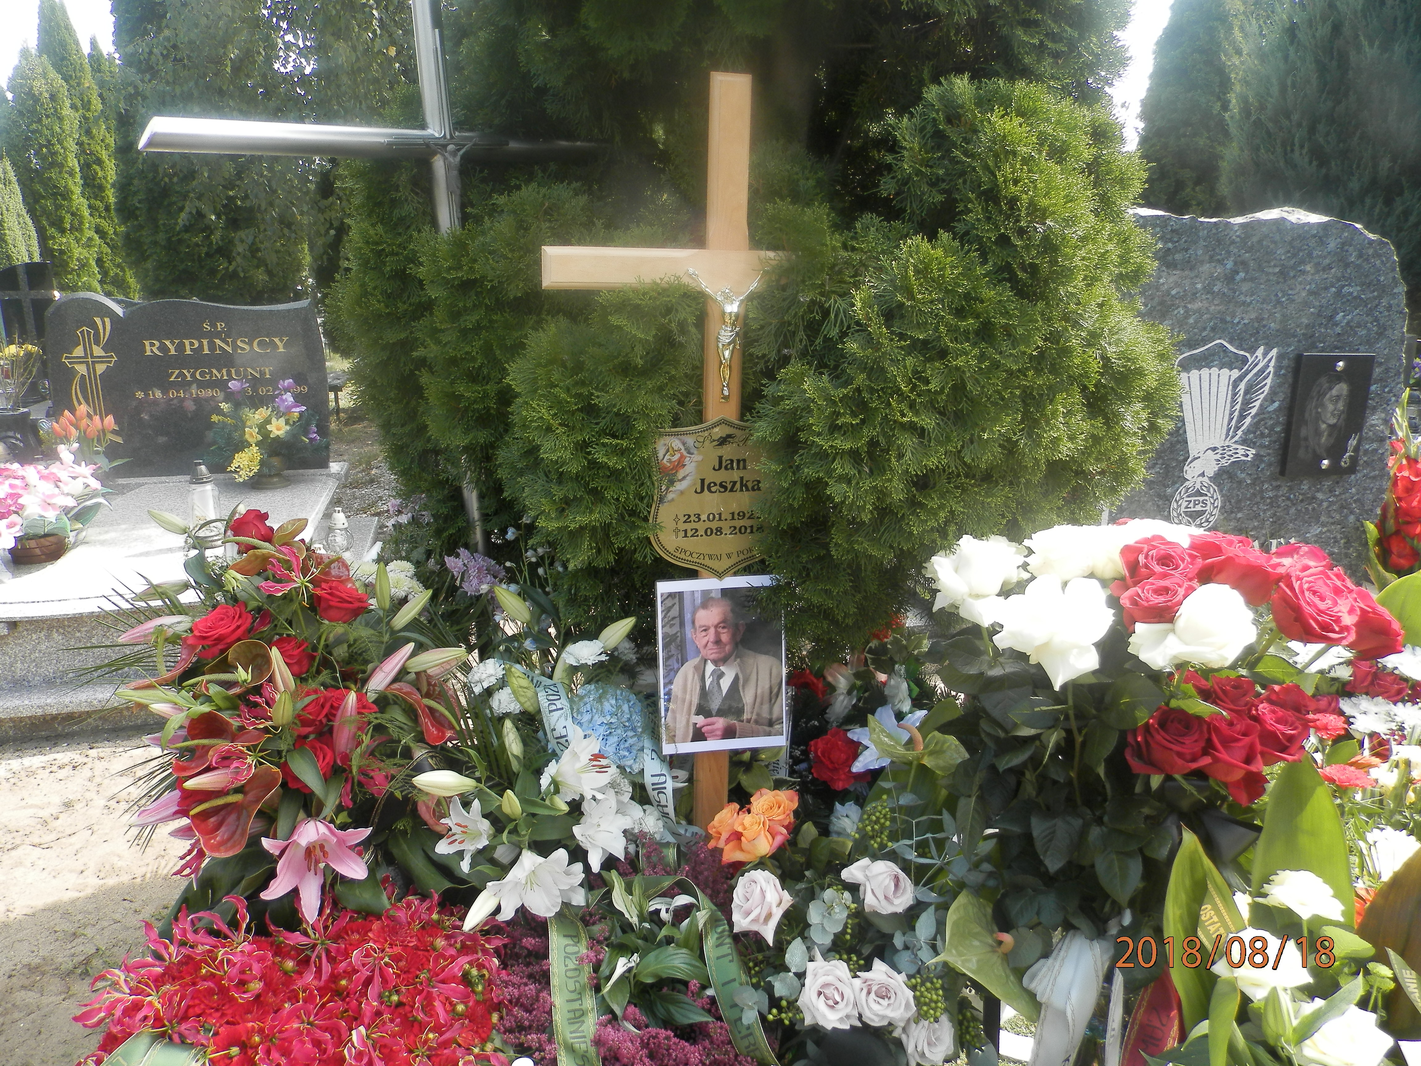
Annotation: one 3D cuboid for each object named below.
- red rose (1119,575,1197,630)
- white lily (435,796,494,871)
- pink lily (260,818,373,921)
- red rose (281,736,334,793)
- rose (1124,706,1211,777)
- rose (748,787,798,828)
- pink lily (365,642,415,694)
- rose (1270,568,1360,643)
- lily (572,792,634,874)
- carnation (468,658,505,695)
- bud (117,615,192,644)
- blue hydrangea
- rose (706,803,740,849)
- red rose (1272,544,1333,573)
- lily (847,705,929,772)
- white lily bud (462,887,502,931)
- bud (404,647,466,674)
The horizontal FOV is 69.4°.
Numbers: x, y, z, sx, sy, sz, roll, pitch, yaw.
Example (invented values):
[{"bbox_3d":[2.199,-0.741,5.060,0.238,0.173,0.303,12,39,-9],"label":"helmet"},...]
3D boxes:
[{"bbox_3d":[0.479,0.076,1.100,0.080,0.075,0.065,0,-25,0],"label":"red rose"},{"bbox_3d":[-0.352,0.432,1.470,0.088,0.105,0.070,8,9,26],"label":"white lily"},{"bbox_3d":[-0.542,0.463,1.410,0.150,0.138,0.100,0,14,0],"label":"pink lily"},{"bbox_3d":[-0.510,0.292,1.300,0.075,0.075,0.065,0,-23,0],"label":"red rose"},{"bbox_3d":[0.504,0.229,1.130,0.092,0.070,0.088,1,35,0],"label":"rose"},{"bbox_3d":[0.093,0.407,1.520,0.072,0.055,0.070,1,35,0],"label":"rose"},{"bbox_3d":[-0.410,0.173,1.320,0.025,0.090,0.025,40,18,-11],"label":"pink lily"},{"bbox_3d":[0.696,0.084,1.180,0.100,0.088,0.085,-1,0,-3],"label":"rose"},{"bbox_3d":[-0.148,0.414,1.420,0.090,0.110,0.085,0,17,0],"label":"lily"},{"bbox_3d":[-0.353,0.227,1.620,0.060,0.058,0.050,6,-14,20],"label":"carnation"},{"bbox_3d":[-0.770,0.133,1.420,0.105,0.030,0.030,-16,0,-7],"label":"bud"},{"bbox_3d":[-0.153,0.296,1.560,0.135,0.135,0.120,0,-18,0],"label":"blue hydrangea"},{"bbox_3d":[0.019,0.379,1.330,0.060,0.060,0.060,-17,53,5],"label":"rose"},{"bbox_3d":[0.691,0.037,1.200,0.077,0.063,0.072,-2,61,-8],"label":"red rose"},{"bbox_3d":[0.274,0.316,1.580,0.122,0.105,0.070,-1,21,-6],"label":"lily"},{"bbox_3d":[-0.312,0.513,1.400,0.075,0.030,0.030,-49,0,-18],"label":"white lily bud"},{"bbox_3d":[-0.361,0.167,1.350,0.090,0.030,0.030,-12,18,18],"label":"bud"}]

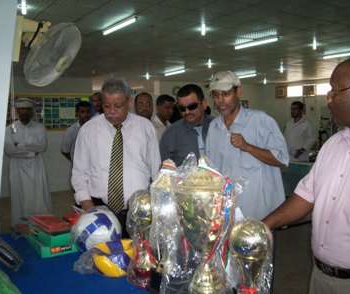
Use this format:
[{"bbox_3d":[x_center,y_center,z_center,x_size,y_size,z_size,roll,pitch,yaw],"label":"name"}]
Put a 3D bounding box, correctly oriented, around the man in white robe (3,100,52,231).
[{"bbox_3d":[-1.634,0.285,4.586,0.500,1.661,0.340,-2,6,-19],"label":"man in white robe"}]

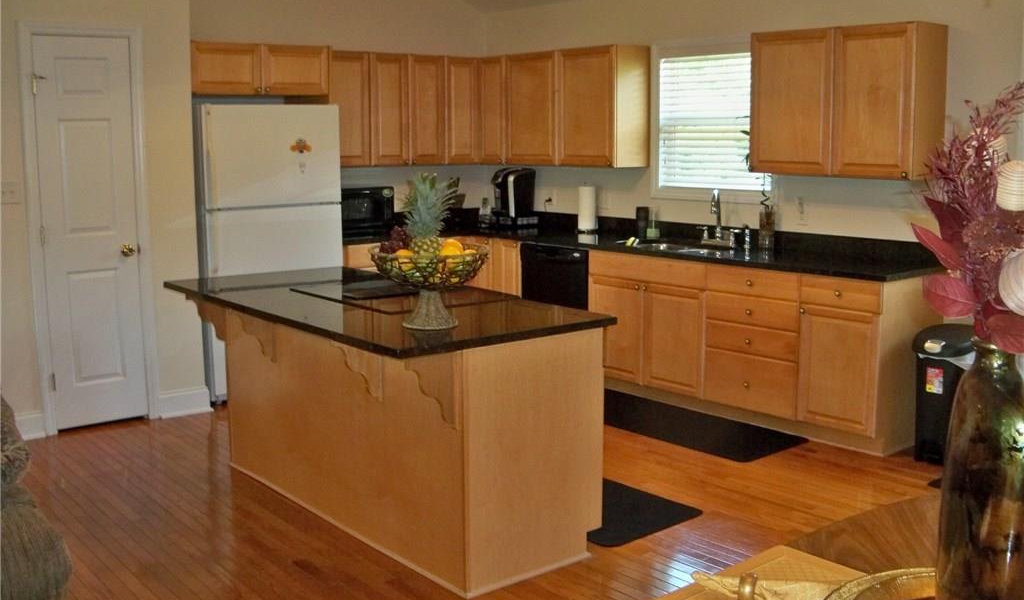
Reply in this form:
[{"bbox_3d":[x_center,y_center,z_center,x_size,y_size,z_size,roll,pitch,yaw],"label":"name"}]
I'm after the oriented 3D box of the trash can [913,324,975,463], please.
[{"bbox_3d":[2.176,0.459,5.057,0.380,0.650,0.290,-8,12,-40],"label":"trash can"}]

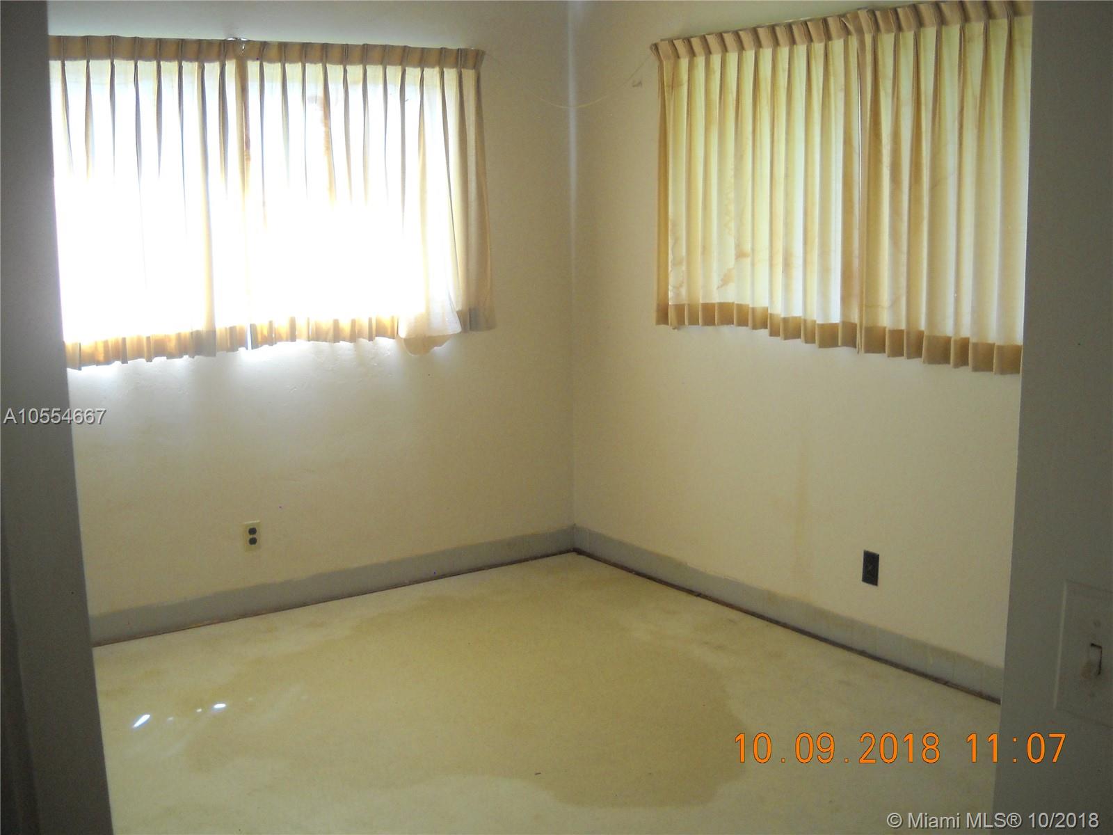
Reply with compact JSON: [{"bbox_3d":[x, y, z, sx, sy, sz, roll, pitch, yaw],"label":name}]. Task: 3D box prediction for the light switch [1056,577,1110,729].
[{"bbox_3d":[0.452,0.199,1.020,0.015,0.115,0.070,-8,12,-35],"label":"light switch"}]

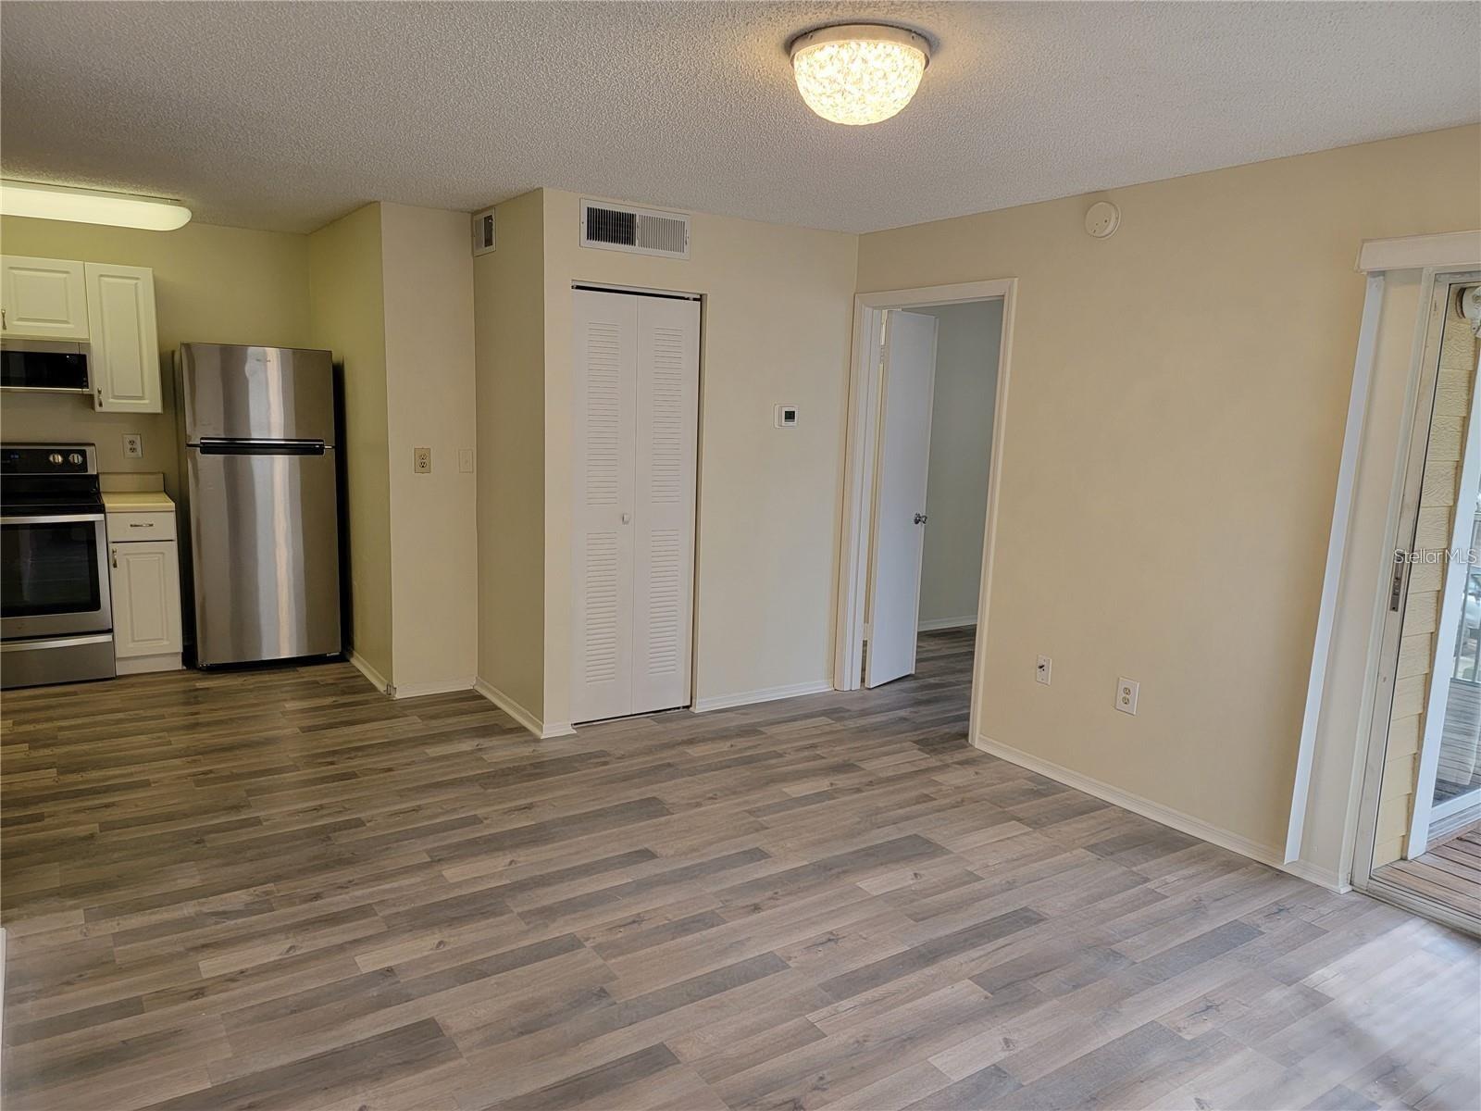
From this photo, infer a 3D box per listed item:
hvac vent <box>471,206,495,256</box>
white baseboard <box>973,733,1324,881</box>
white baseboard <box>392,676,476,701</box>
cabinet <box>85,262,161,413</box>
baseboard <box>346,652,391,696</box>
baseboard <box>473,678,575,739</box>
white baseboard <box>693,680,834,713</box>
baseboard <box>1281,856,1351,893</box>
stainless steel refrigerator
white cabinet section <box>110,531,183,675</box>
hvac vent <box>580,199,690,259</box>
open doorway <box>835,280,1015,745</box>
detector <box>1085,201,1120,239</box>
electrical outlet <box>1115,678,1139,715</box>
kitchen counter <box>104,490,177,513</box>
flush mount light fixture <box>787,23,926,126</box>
[{"bbox_3d":[-1.238,-1.557,4.941,0.022,0.200,0.290,-4,11,-33],"label":"hvac vent"},{"bbox_3d":[1.557,0.979,4.128,0.013,0.070,1.587,-4,11,-34],"label":"white baseboard"},{"bbox_3d":[-1.579,0.680,5.302,0.422,0.070,0.013,-4,11,-34],"label":"white baseboard"},{"bbox_3d":[-3.343,-1.162,5.564,0.306,0.762,0.320,-4,11,-33],"label":"cabinet"},{"bbox_3d":[-1.994,0.629,5.521,0.018,0.077,0.820,-4,11,-33],"label":"baseboard"},{"bbox_3d":[-1.087,0.732,5.087,0.168,0.071,0.904,-4,11,-34],"label":"baseboard"},{"bbox_3d":[0.145,0.728,5.381,0.893,0.070,0.013,-4,11,-34],"label":"white baseboard"},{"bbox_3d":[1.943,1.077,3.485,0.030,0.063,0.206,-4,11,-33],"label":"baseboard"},{"bbox_3d":[-2.757,-0.294,5.863,0.735,1.740,0.680,-4,11,-33],"label":"stainless steel refrigerator"},{"bbox_3d":[-3.330,0.224,5.717,0.313,0.740,0.590,-4,11,-34],"label":"white cabinet section"},{"bbox_3d":[-0.461,-1.443,4.568,0.548,0.198,0.020,-4,11,-34],"label":"hvac vent"},{"bbox_3d":[0.902,-0.232,5.077,0.130,2.114,1.061,-4,11,-34],"label":"open doorway"},{"bbox_3d":[1.418,-1.312,4.023,0.038,0.145,0.145,-4,11,-33],"label":"detector"},{"bbox_3d":[1.548,0.564,4.096,0.011,0.134,0.093,-4,11,-34],"label":"electrical outlet"},{"bbox_3d":[-3.286,-0.293,5.588,0.315,0.047,0.610,-4,11,-33],"label":"kitchen counter"},{"bbox_3d":[0.280,-1.115,2.438,0.325,0.167,0.325,2,9,0],"label":"flush mount light fixture"}]

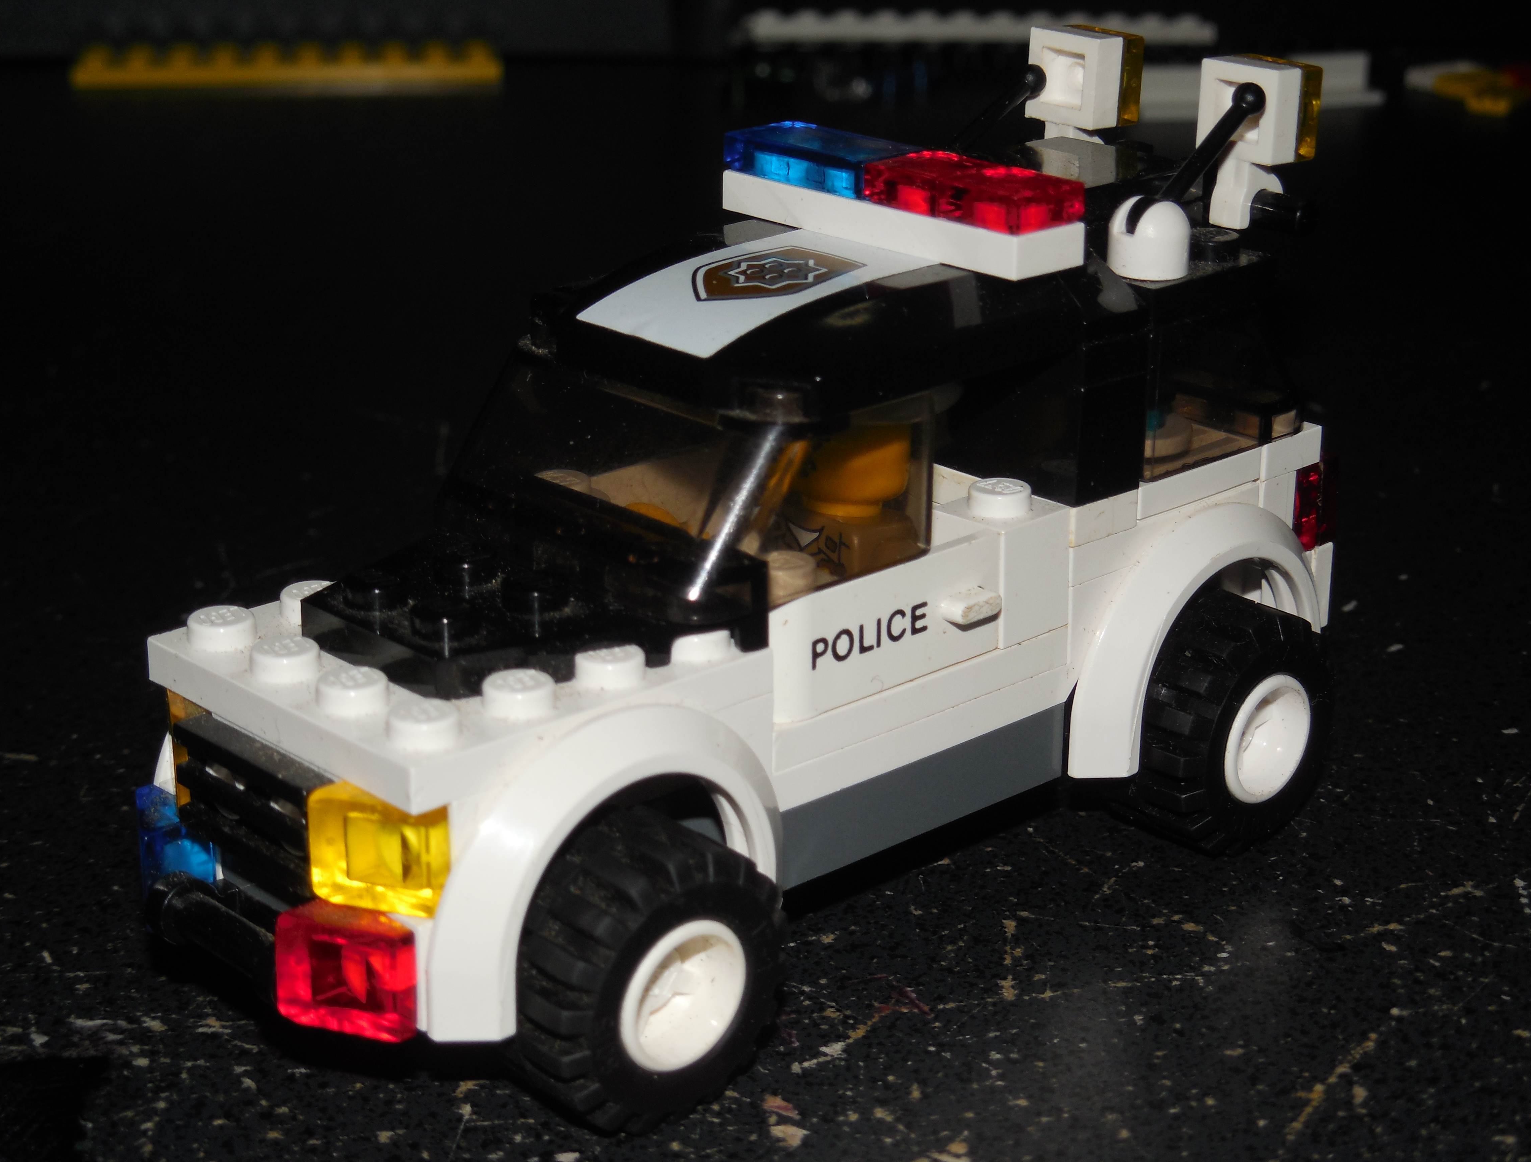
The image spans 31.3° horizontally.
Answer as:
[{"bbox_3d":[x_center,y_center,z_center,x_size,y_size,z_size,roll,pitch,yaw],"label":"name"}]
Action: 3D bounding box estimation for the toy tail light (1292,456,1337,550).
[{"bbox_3d":[0.045,-0.007,0.240,0.006,0.008,0.008,-17,26,-40],"label":"toy tail light"}]

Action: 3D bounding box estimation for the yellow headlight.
[{"bbox_3d":[-0.025,0.018,0.179,0.006,0.008,0.008,-17,26,-40],"label":"yellow headlight"}]

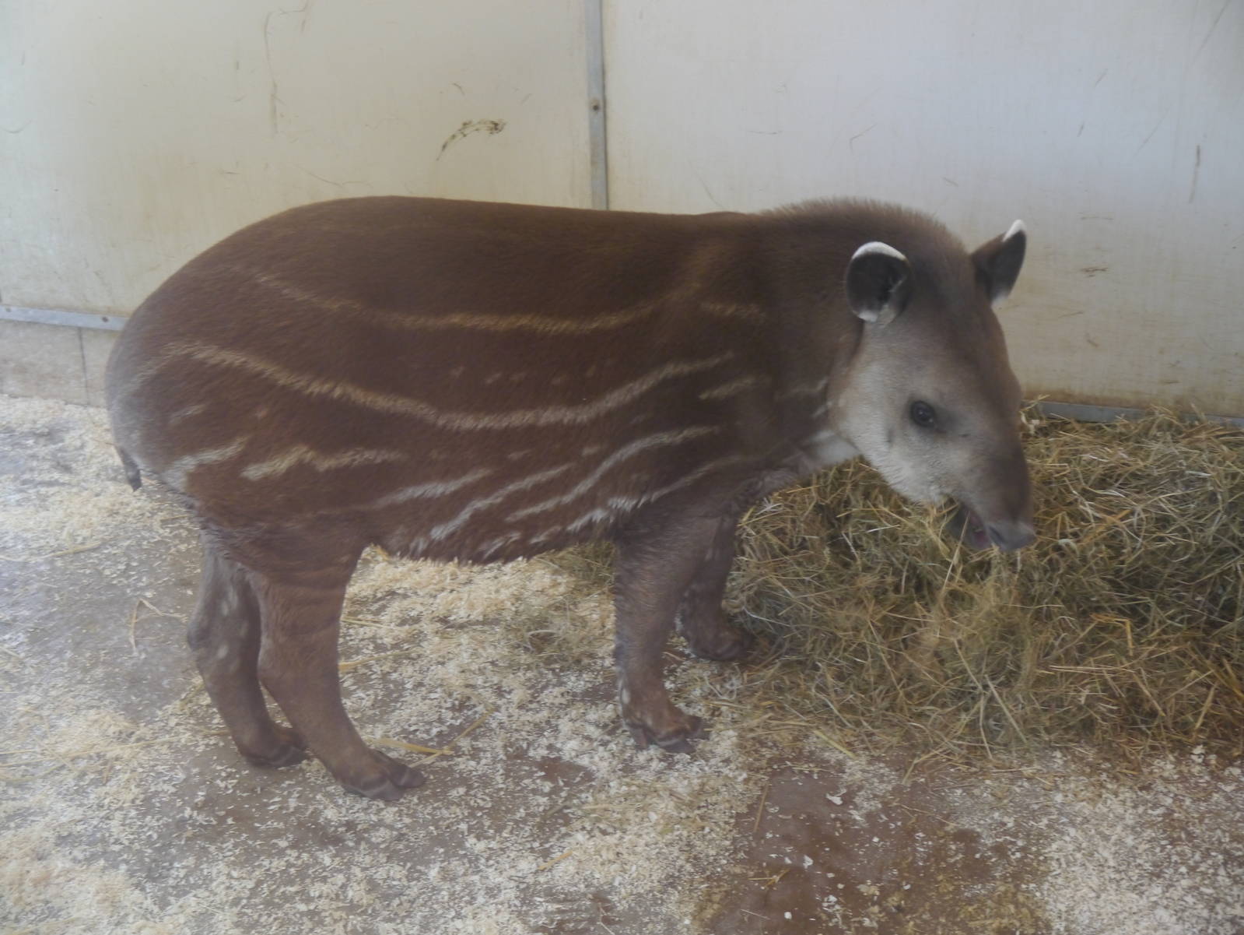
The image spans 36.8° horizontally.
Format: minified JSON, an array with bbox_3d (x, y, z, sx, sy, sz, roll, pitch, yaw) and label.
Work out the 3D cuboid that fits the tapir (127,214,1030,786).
[{"bbox_3d":[-0.039,0.009,2.121,1.045,0.635,0.355,-8,21,-16],"label":"tapir"}]

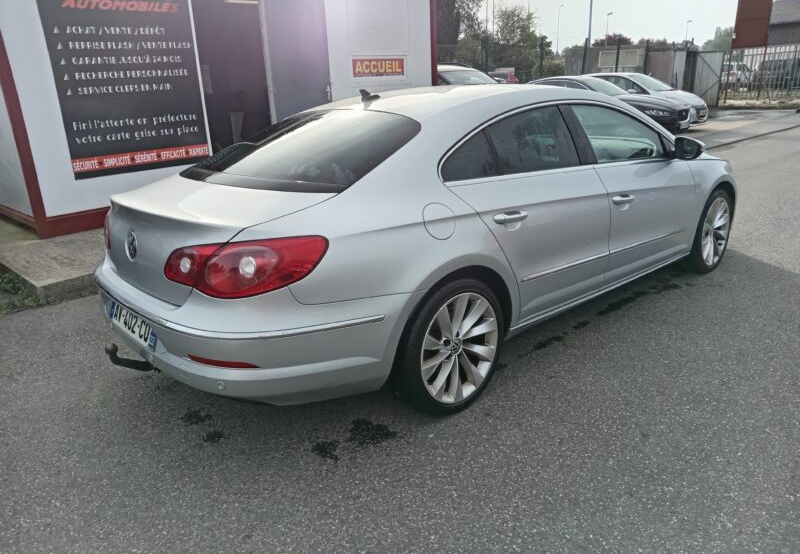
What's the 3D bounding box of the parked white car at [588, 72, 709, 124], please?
[{"bbox_3d":[5.979,-4.660,15.380,4.120,1.460,1.770,14,24,41],"label":"parked white car"}]

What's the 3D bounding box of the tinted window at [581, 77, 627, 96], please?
[{"bbox_3d":[4.285,-3.997,12.044,0.820,0.140,1.400,41,38,21],"label":"tinted window"}]

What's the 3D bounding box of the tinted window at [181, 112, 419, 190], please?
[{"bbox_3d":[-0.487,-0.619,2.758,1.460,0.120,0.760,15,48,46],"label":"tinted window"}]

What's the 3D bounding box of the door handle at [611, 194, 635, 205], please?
[{"bbox_3d":[1.201,-0.422,3.089,0.235,0.045,0.055,-17,21,-39],"label":"door handle"}]

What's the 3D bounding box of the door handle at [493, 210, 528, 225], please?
[{"bbox_3d":[0.484,-0.268,2.527,0.236,0.042,0.050,-17,21,-39],"label":"door handle"}]

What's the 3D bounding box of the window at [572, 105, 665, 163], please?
[{"bbox_3d":[1.264,-0.824,3.280,0.854,0.337,0.060,-17,-2,-39],"label":"window"}]

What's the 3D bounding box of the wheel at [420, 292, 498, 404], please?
[{"bbox_3d":[0.210,0.291,2.537,0.487,0.487,0.181,-17,21,-39],"label":"wheel"}]

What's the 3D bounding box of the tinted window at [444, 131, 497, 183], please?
[{"bbox_3d":[0.269,-0.502,2.407,0.355,0.205,0.040,-17,-9,-39],"label":"tinted window"}]

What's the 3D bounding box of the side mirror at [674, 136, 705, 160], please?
[{"bbox_3d":[1.754,-0.777,3.493,0.121,0.136,0.176,-17,21,-39],"label":"side mirror"}]

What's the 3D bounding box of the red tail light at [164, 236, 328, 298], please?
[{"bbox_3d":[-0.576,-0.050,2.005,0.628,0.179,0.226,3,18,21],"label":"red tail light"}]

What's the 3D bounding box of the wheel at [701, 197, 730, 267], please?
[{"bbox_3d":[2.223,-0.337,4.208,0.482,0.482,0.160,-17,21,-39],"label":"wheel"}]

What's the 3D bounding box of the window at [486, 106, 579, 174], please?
[{"bbox_3d":[0.618,-0.647,2.720,0.640,0.335,0.050,-17,-9,-39],"label":"window"}]

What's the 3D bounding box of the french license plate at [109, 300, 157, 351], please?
[{"bbox_3d":[-1.123,0.187,2.416,0.020,0.111,0.523,3,8,-43],"label":"french license plate"}]

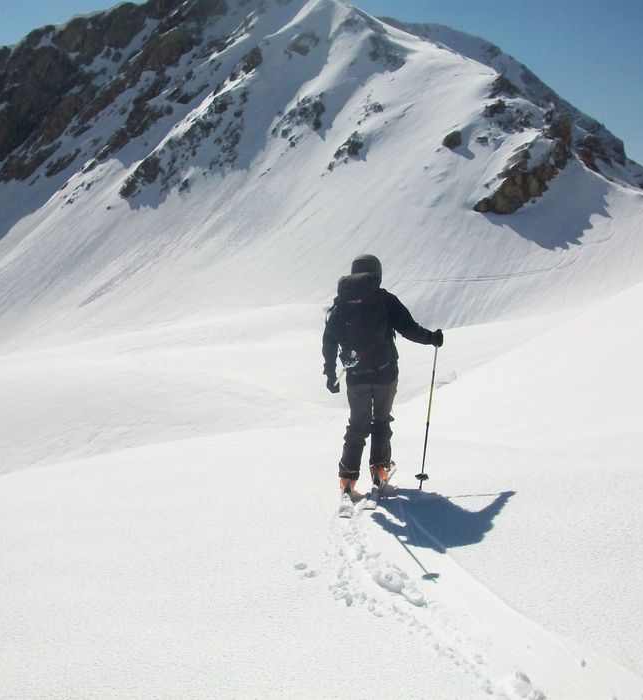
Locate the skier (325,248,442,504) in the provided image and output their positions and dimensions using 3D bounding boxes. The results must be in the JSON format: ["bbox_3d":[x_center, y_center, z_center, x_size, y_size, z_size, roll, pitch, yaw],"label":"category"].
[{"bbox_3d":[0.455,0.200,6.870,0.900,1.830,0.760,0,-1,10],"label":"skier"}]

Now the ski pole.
[{"bbox_3d":[0.826,0.470,7.010,0.100,1.231,0.100,7,4,10],"label":"ski pole"}]

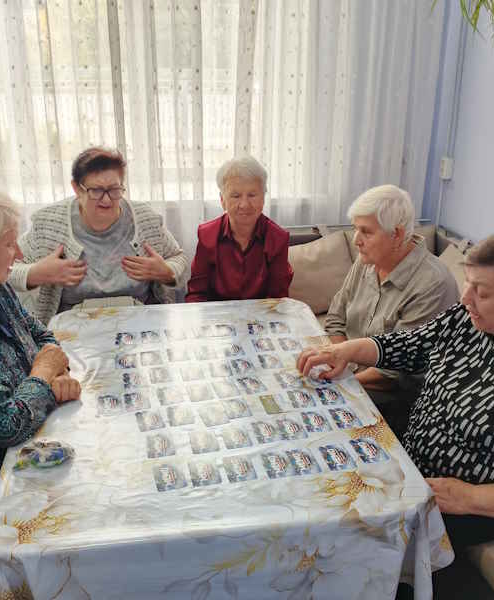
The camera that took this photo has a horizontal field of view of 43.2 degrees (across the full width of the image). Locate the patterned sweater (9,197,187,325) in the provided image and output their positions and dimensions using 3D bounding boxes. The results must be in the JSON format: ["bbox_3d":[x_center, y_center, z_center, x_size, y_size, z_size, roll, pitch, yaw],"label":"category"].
[{"bbox_3d":[-0.530,-0.065,2.314,0.600,0.600,0.400,-5,22,-12],"label":"patterned sweater"}]

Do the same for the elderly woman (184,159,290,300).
[{"bbox_3d":[-0.020,0.118,2.332,0.460,1.245,0.660,-1,21,-3],"label":"elderly woman"}]

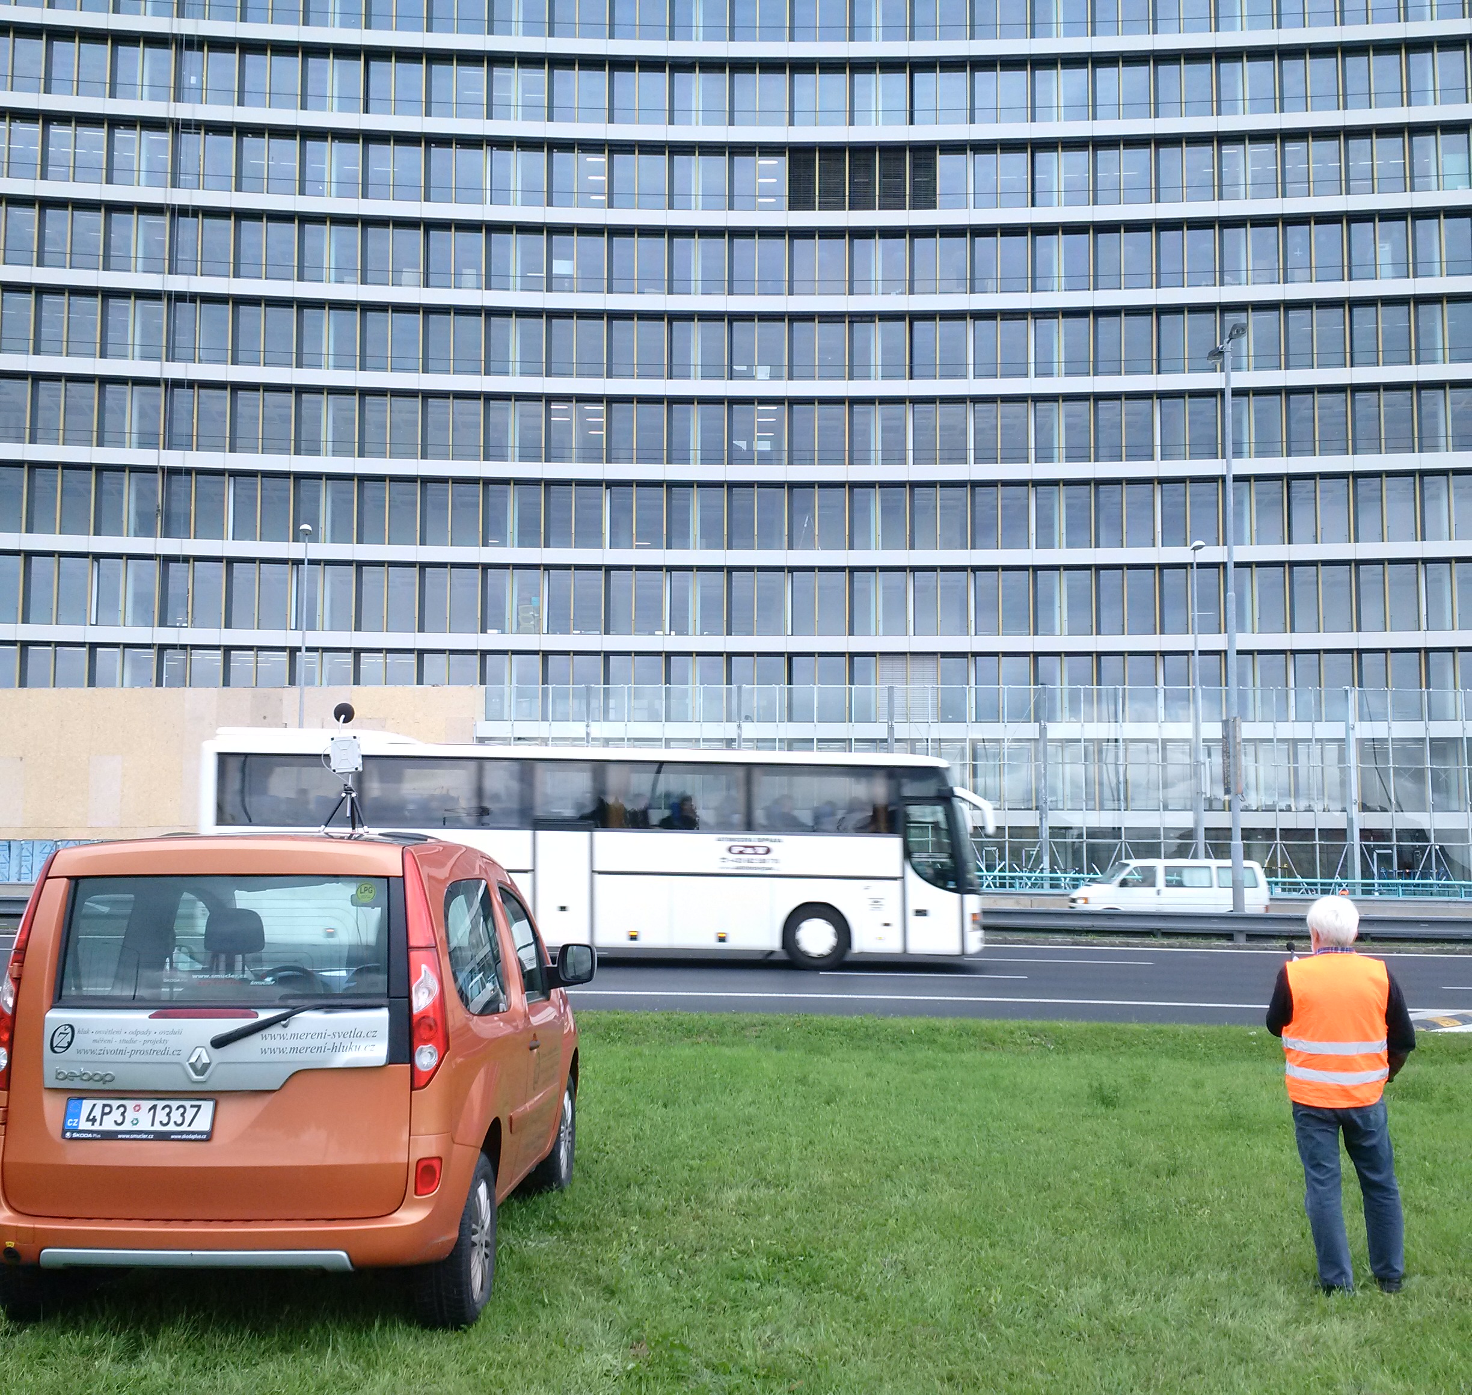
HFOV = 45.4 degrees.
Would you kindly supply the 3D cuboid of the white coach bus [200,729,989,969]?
[{"bbox_3d":[-2.112,2.420,28.143,12.120,3.500,2.600,1,-5,0],"label":"white coach bus"}]

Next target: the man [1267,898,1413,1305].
[{"bbox_3d":[2.611,1.673,7.613,0.570,1.685,0.420,-1,-5,9],"label":"man"}]

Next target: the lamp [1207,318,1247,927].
[{"bbox_3d":[9.996,-1.219,35.315,0.450,12.250,2.200,0,-5,0],"label":"lamp"}]

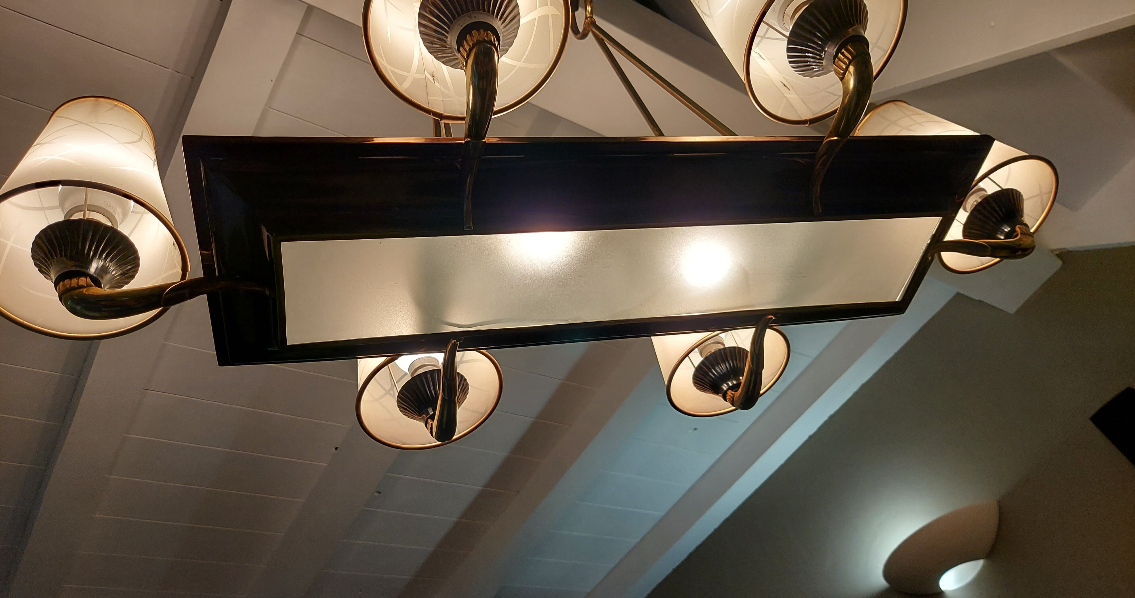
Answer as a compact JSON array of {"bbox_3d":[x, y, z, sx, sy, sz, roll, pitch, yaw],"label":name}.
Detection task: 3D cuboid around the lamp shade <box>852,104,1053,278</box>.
[{"bbox_3d":[0.420,-0.143,0.931,0.144,0.194,0.144,23,-63,-36],"label":"lamp shade"}]

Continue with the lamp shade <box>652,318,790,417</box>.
[{"bbox_3d":[0.151,0.018,0.969,0.144,0.194,0.144,-30,-46,7],"label":"lamp shade"}]

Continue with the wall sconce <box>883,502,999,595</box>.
[{"bbox_3d":[0.890,0.624,1.981,0.153,0.094,0.360,17,-56,-32],"label":"wall sconce"}]

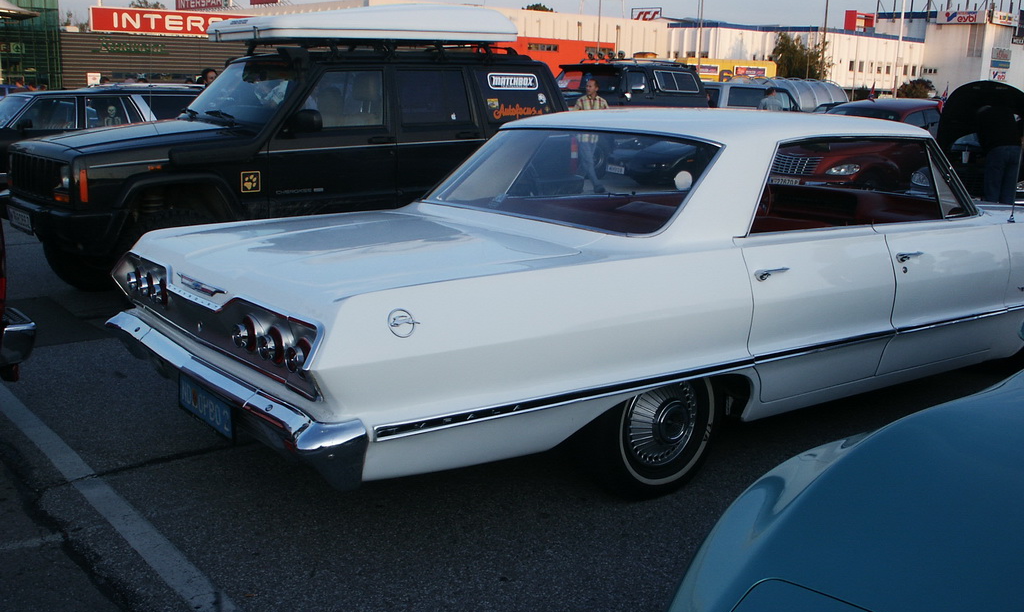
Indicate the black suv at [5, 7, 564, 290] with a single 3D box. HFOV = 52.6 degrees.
[{"bbox_3d":[-1.536,-1.219,7.856,4.300,2.100,1.850,-10,17,-43],"label":"black suv"}]

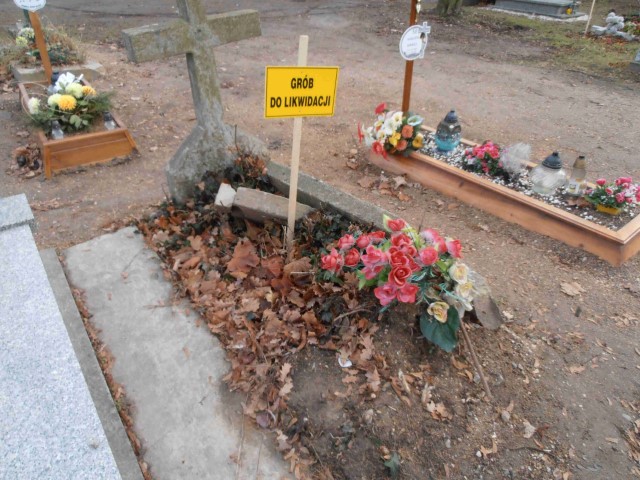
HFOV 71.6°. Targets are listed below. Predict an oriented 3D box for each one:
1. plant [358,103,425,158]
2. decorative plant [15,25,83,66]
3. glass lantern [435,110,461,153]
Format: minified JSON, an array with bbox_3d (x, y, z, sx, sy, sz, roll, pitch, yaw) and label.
[{"bbox_3d":[0.585,-0.897,3.650,0.520,0.380,0.420,5,35,8],"label":"plant"},{"bbox_3d":[-3.750,-2.680,6.130,0.820,0.440,0.600,-18,38,-24],"label":"decorative plant"},{"bbox_3d":[1.031,-0.870,3.560,0.200,0.315,0.200,9,36,14],"label":"glass lantern"}]

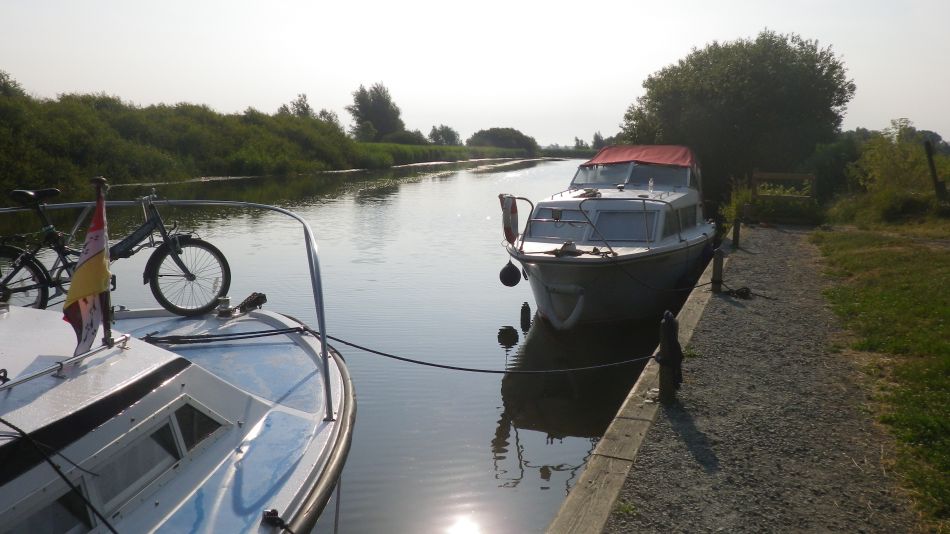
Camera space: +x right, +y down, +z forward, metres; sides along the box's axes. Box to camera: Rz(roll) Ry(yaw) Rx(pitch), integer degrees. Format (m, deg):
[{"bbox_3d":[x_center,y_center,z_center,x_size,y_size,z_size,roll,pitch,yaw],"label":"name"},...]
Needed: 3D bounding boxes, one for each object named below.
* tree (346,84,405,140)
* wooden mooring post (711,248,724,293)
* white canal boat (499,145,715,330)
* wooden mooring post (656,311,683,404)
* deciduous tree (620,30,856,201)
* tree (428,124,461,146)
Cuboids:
[{"bbox_3d":[-14.402,-20.758,101.983,8.300,11.230,8.000,-1,10,-8],"label":"tree"},{"bbox_3d":[2.770,0.039,8.015,0.120,0.489,0.120,4,10,23],"label":"wooden mooring post"},{"bbox_3d":[2.140,-0.608,10.037,2.400,2.300,6.500,4,10,22],"label":"white canal boat"},{"bbox_3d":[1.241,0.575,4.472,0.140,0.596,0.140,4,10,23],"label":"wooden mooring post"},{"bbox_3d":[8.444,-4.869,23.044,7.600,5.430,7.200,3,10,19],"label":"deciduous tree"},{"bbox_3d":[-7.841,-32.505,181.966,8.200,8.113,8.000,0,9,-2],"label":"tree"}]

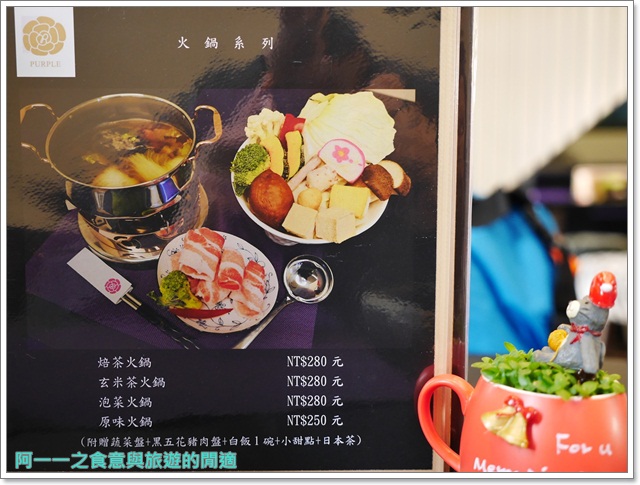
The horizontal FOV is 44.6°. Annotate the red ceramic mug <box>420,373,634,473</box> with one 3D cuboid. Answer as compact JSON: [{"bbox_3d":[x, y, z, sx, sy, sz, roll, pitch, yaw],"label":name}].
[{"bbox_3d":[0.107,0.107,0.409,0.117,0.077,0.089,3,6,25],"label":"red ceramic mug"}]

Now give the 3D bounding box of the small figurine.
[{"bbox_3d":[0.131,0.041,0.400,0.040,0.053,0.029,0,5,-9],"label":"small figurine"}]

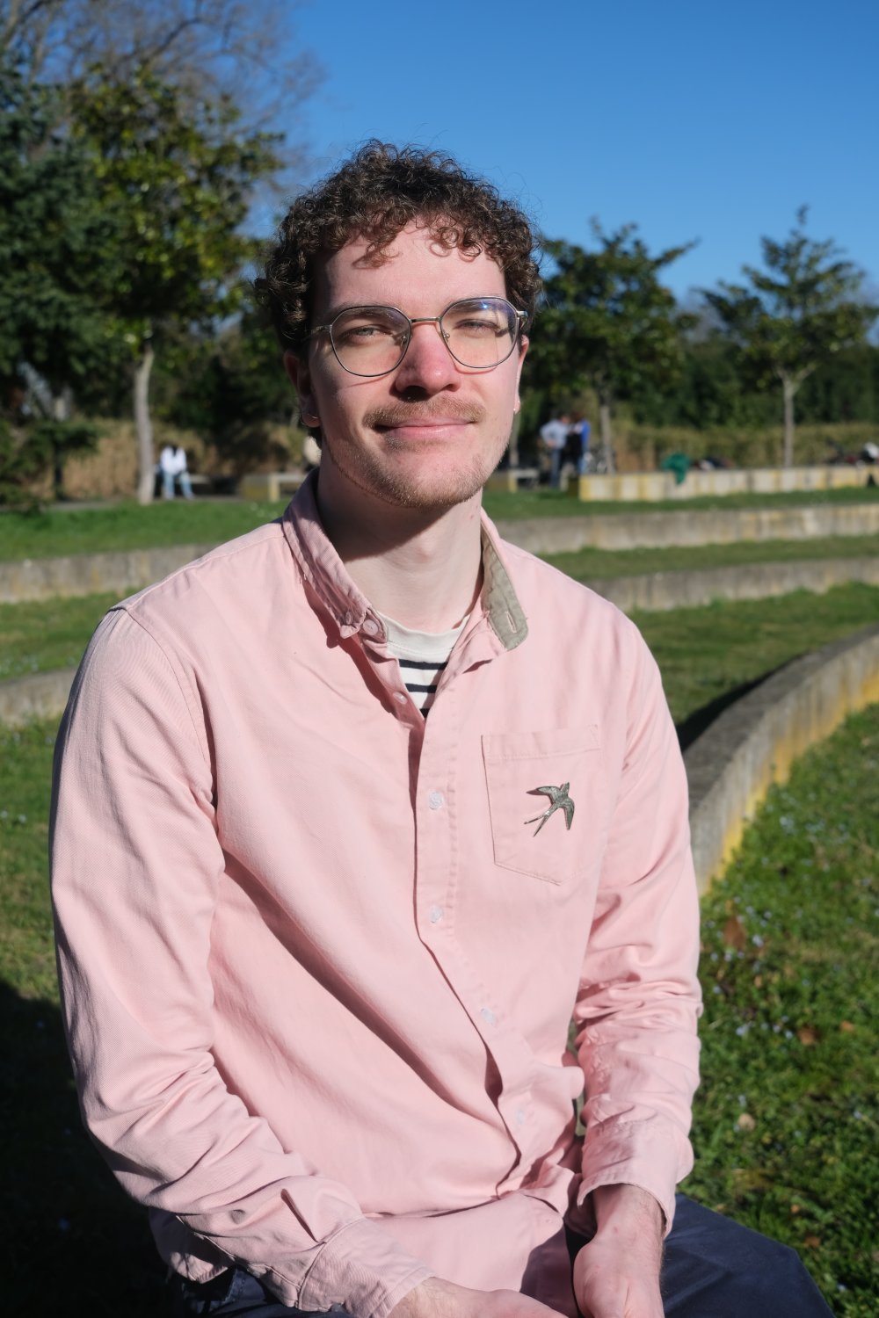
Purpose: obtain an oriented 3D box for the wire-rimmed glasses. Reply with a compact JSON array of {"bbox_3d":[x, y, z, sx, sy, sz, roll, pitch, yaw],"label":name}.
[{"bbox_3d":[-0.019,-0.209,1.035,0.140,0.050,0.140,-6,1,-9],"label":"wire-rimmed glasses"}]

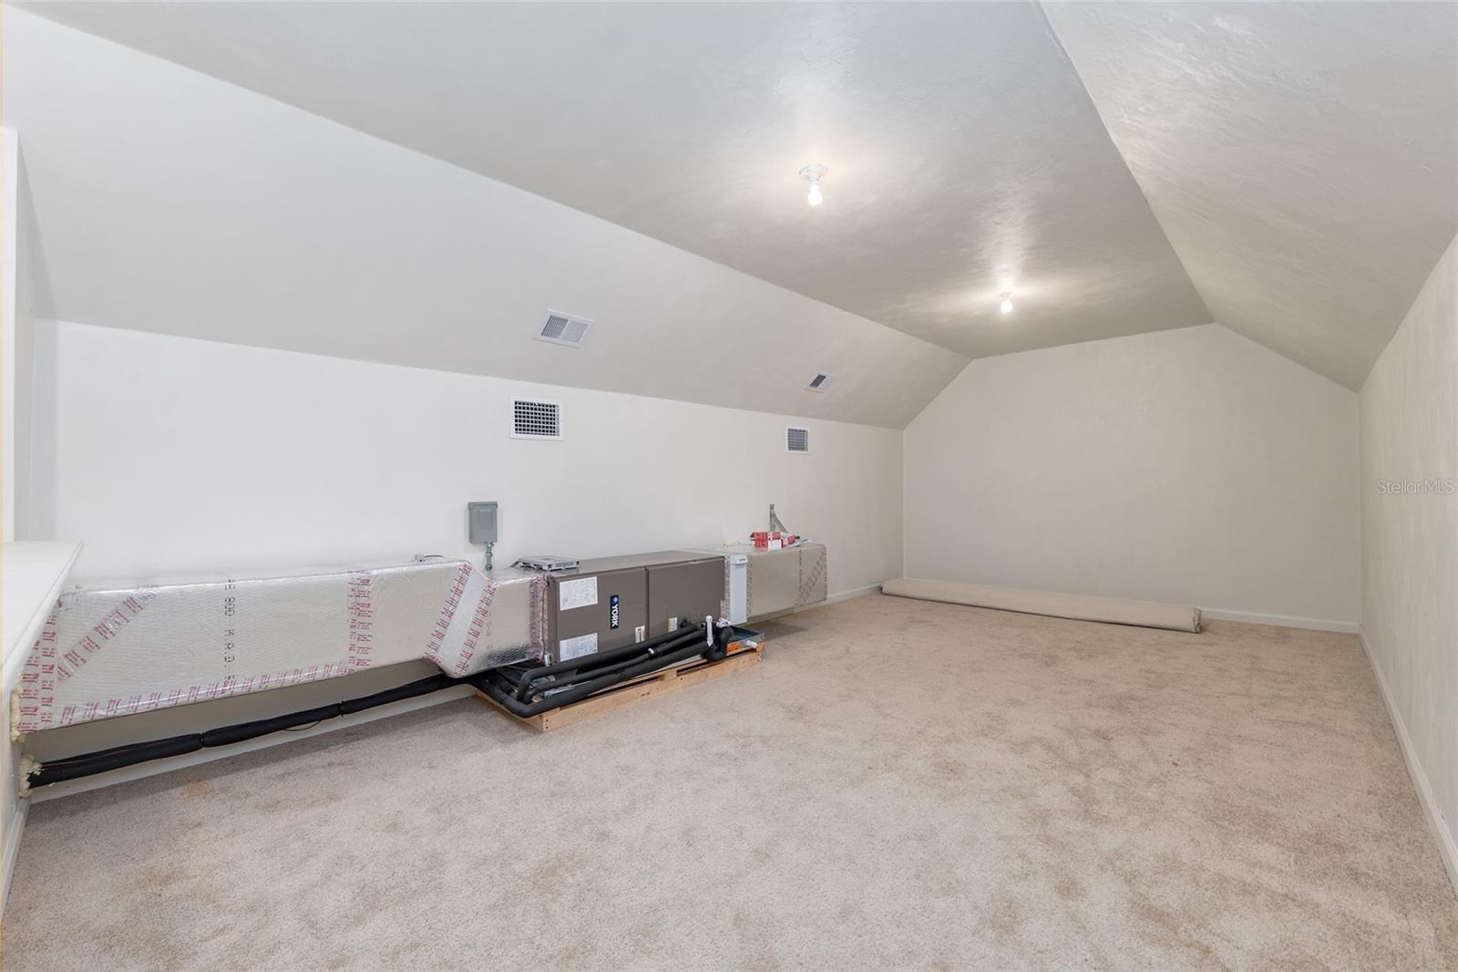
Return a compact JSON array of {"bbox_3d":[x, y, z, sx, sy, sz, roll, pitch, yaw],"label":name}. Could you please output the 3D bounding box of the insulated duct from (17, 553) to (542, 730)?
[{"bbox_3d":[-1.749,0.630,2.515,1.767,0.559,0.491,0,0,-45],"label":"insulated duct"}]

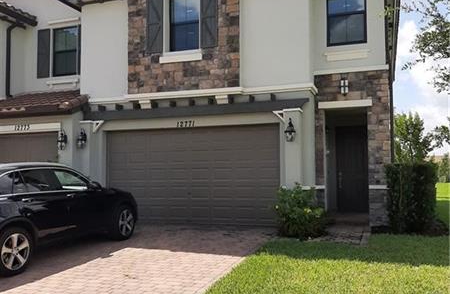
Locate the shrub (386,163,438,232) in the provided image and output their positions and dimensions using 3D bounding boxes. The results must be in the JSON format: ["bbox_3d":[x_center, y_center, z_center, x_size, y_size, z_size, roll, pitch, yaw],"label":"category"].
[{"bbox_3d":[4.148,1.095,10.015,1.021,1.495,1.050,-1,-3,21],"label":"shrub"}]

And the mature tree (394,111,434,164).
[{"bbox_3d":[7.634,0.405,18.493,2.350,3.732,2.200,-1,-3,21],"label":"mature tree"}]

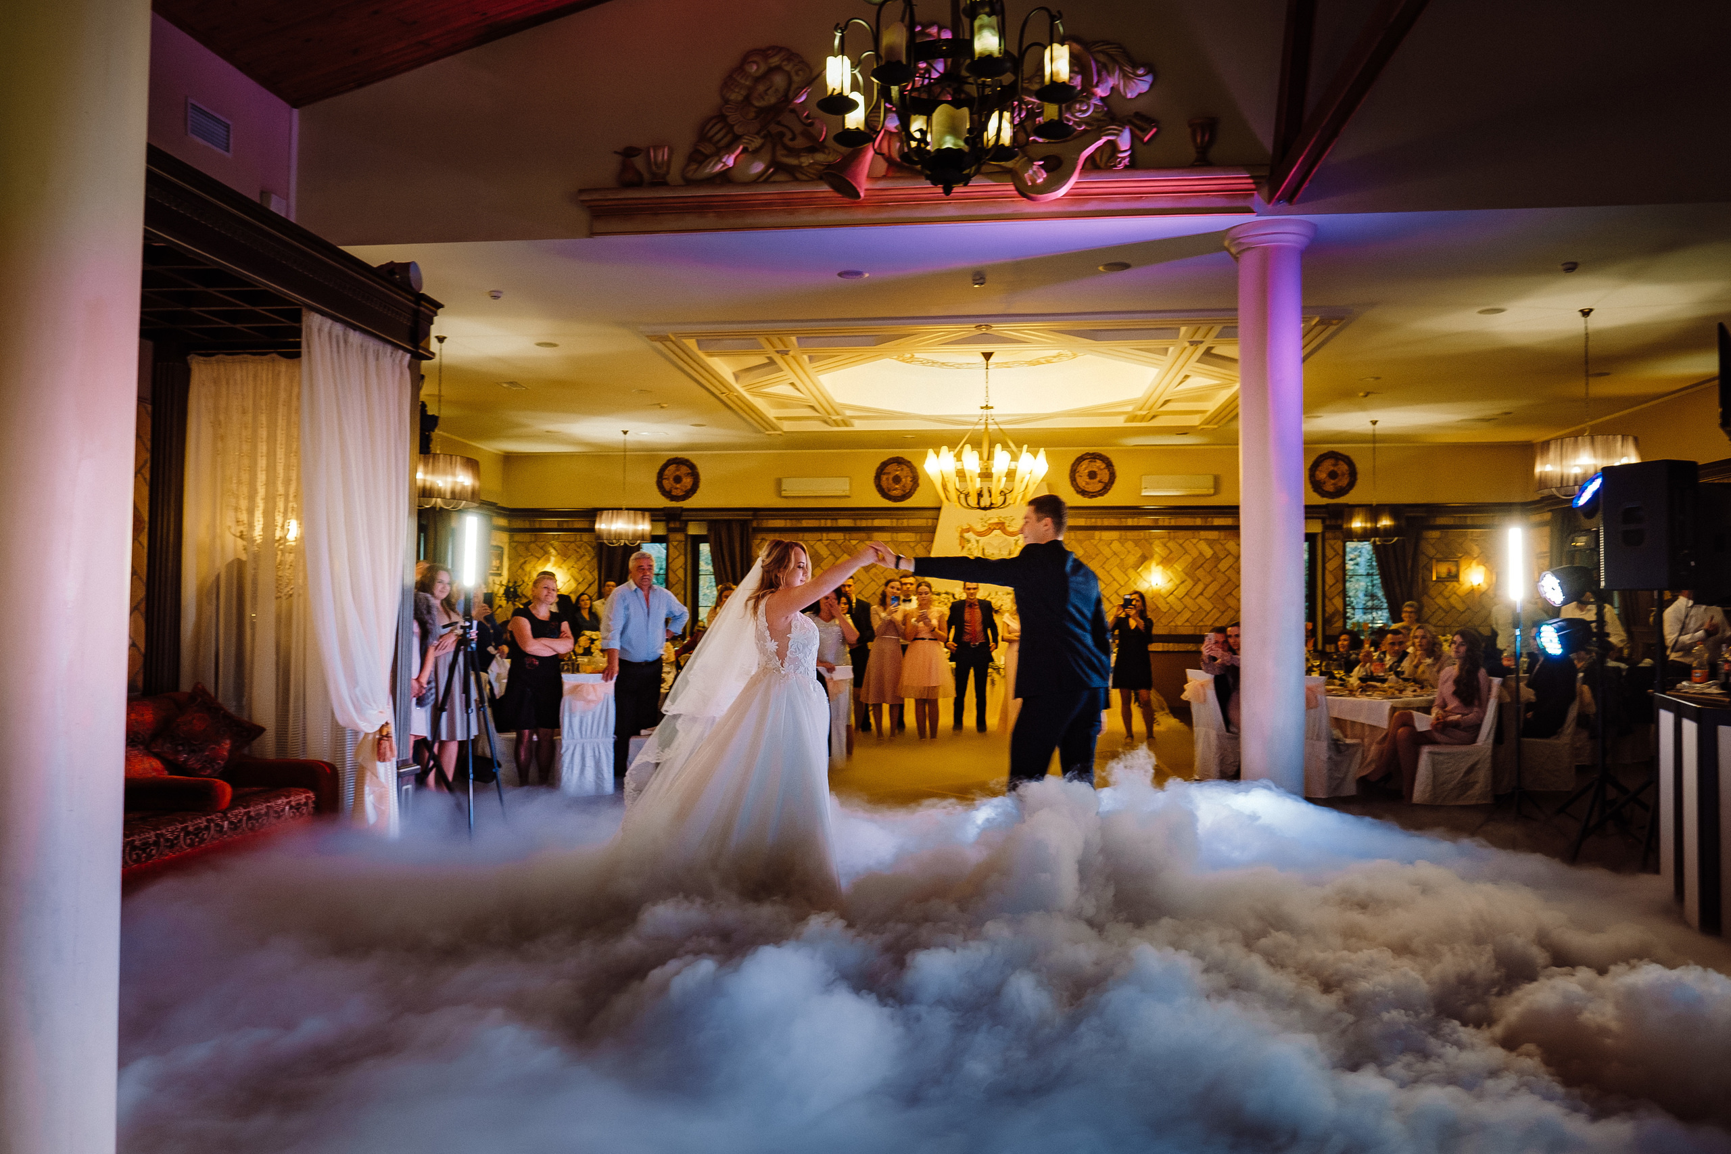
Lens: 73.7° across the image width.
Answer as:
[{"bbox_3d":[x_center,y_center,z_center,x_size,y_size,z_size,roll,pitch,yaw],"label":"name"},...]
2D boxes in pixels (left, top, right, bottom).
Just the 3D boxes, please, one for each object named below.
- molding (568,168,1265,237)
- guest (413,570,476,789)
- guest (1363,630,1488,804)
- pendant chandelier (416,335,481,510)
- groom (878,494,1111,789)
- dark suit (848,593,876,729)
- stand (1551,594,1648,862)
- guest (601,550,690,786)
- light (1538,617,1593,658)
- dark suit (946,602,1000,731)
[{"bbox_3d":[0.267,-2.249,6.956,4.117,0.252,0.200,0,-2,7],"label":"molding"},{"bbox_3d":[-2.944,0.722,8.072,0.460,1.634,0.400,2,-2,-30],"label":"guest"},{"bbox_3d":[4.062,0.992,8.329,0.860,1.212,0.480,1,-2,-7],"label":"guest"},{"bbox_3d":[-3.659,-1.331,9.904,0.720,1.478,0.720,0,-2,7],"label":"pendant chandelier"},{"bbox_3d":[0.649,0.542,5.440,0.840,1.862,0.820,-1,-3,44],"label":"groom"},{"bbox_3d":[-0.158,0.978,12.974,0.540,1.500,0.320,0,-2,6],"label":"dark suit"},{"bbox_3d":[4.315,0.838,6.800,0.650,1.500,0.650,0,-2,6],"label":"stand"},{"bbox_3d":[-1.680,0.707,8.822,0.660,1.809,0.400,1,-2,-22],"label":"guest"},{"bbox_3d":[4.258,0.361,7.000,0.260,0.215,0.215,-13,-2,-1],"label":"light"},{"bbox_3d":[1.236,0.909,13.358,0.590,1.772,0.330,0,-2,5],"label":"dark suit"}]

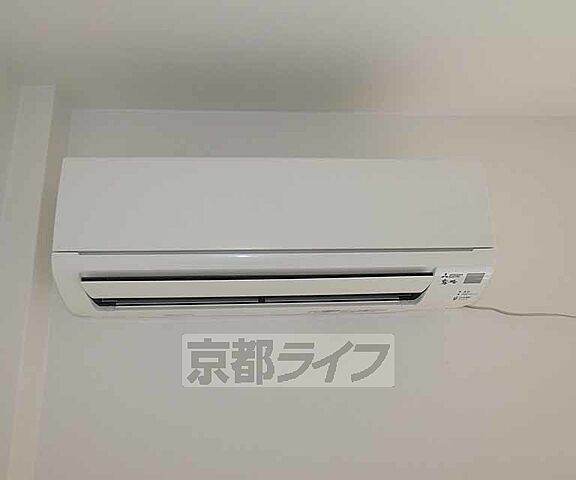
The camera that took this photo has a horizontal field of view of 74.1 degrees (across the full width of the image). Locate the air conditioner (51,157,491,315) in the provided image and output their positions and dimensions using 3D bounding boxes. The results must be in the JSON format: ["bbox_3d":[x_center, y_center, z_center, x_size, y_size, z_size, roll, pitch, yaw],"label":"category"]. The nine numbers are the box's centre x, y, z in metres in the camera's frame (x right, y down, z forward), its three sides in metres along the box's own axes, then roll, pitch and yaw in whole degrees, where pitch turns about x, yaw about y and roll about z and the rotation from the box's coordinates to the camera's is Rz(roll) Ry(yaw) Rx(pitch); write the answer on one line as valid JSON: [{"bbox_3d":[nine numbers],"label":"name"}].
[{"bbox_3d":[-0.018,0.011,0.805,0.799,0.293,0.228,0,-12,-4],"label":"air conditioner"}]

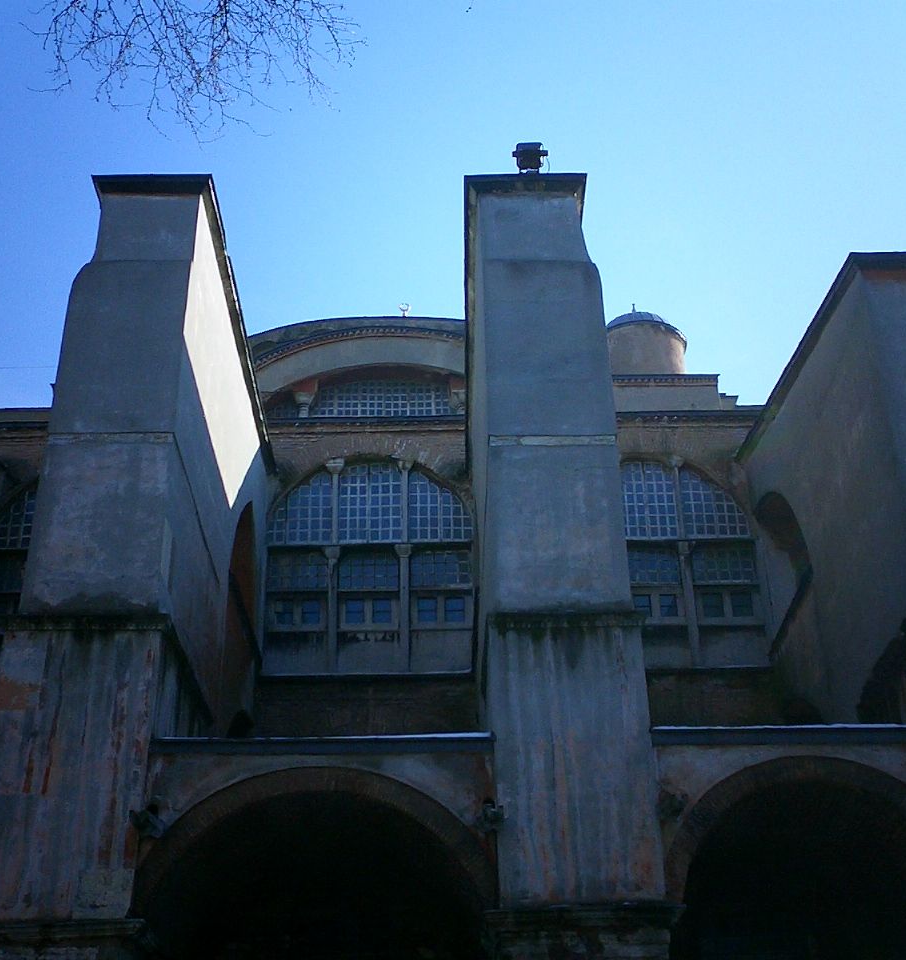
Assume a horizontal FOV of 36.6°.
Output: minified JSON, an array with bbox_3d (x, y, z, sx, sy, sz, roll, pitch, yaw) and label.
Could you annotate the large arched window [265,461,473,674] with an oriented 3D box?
[{"bbox_3d":[-1.905,1.944,31.374,4.721,5.451,0.500,-1,-30,0],"label":"large arched window"}]

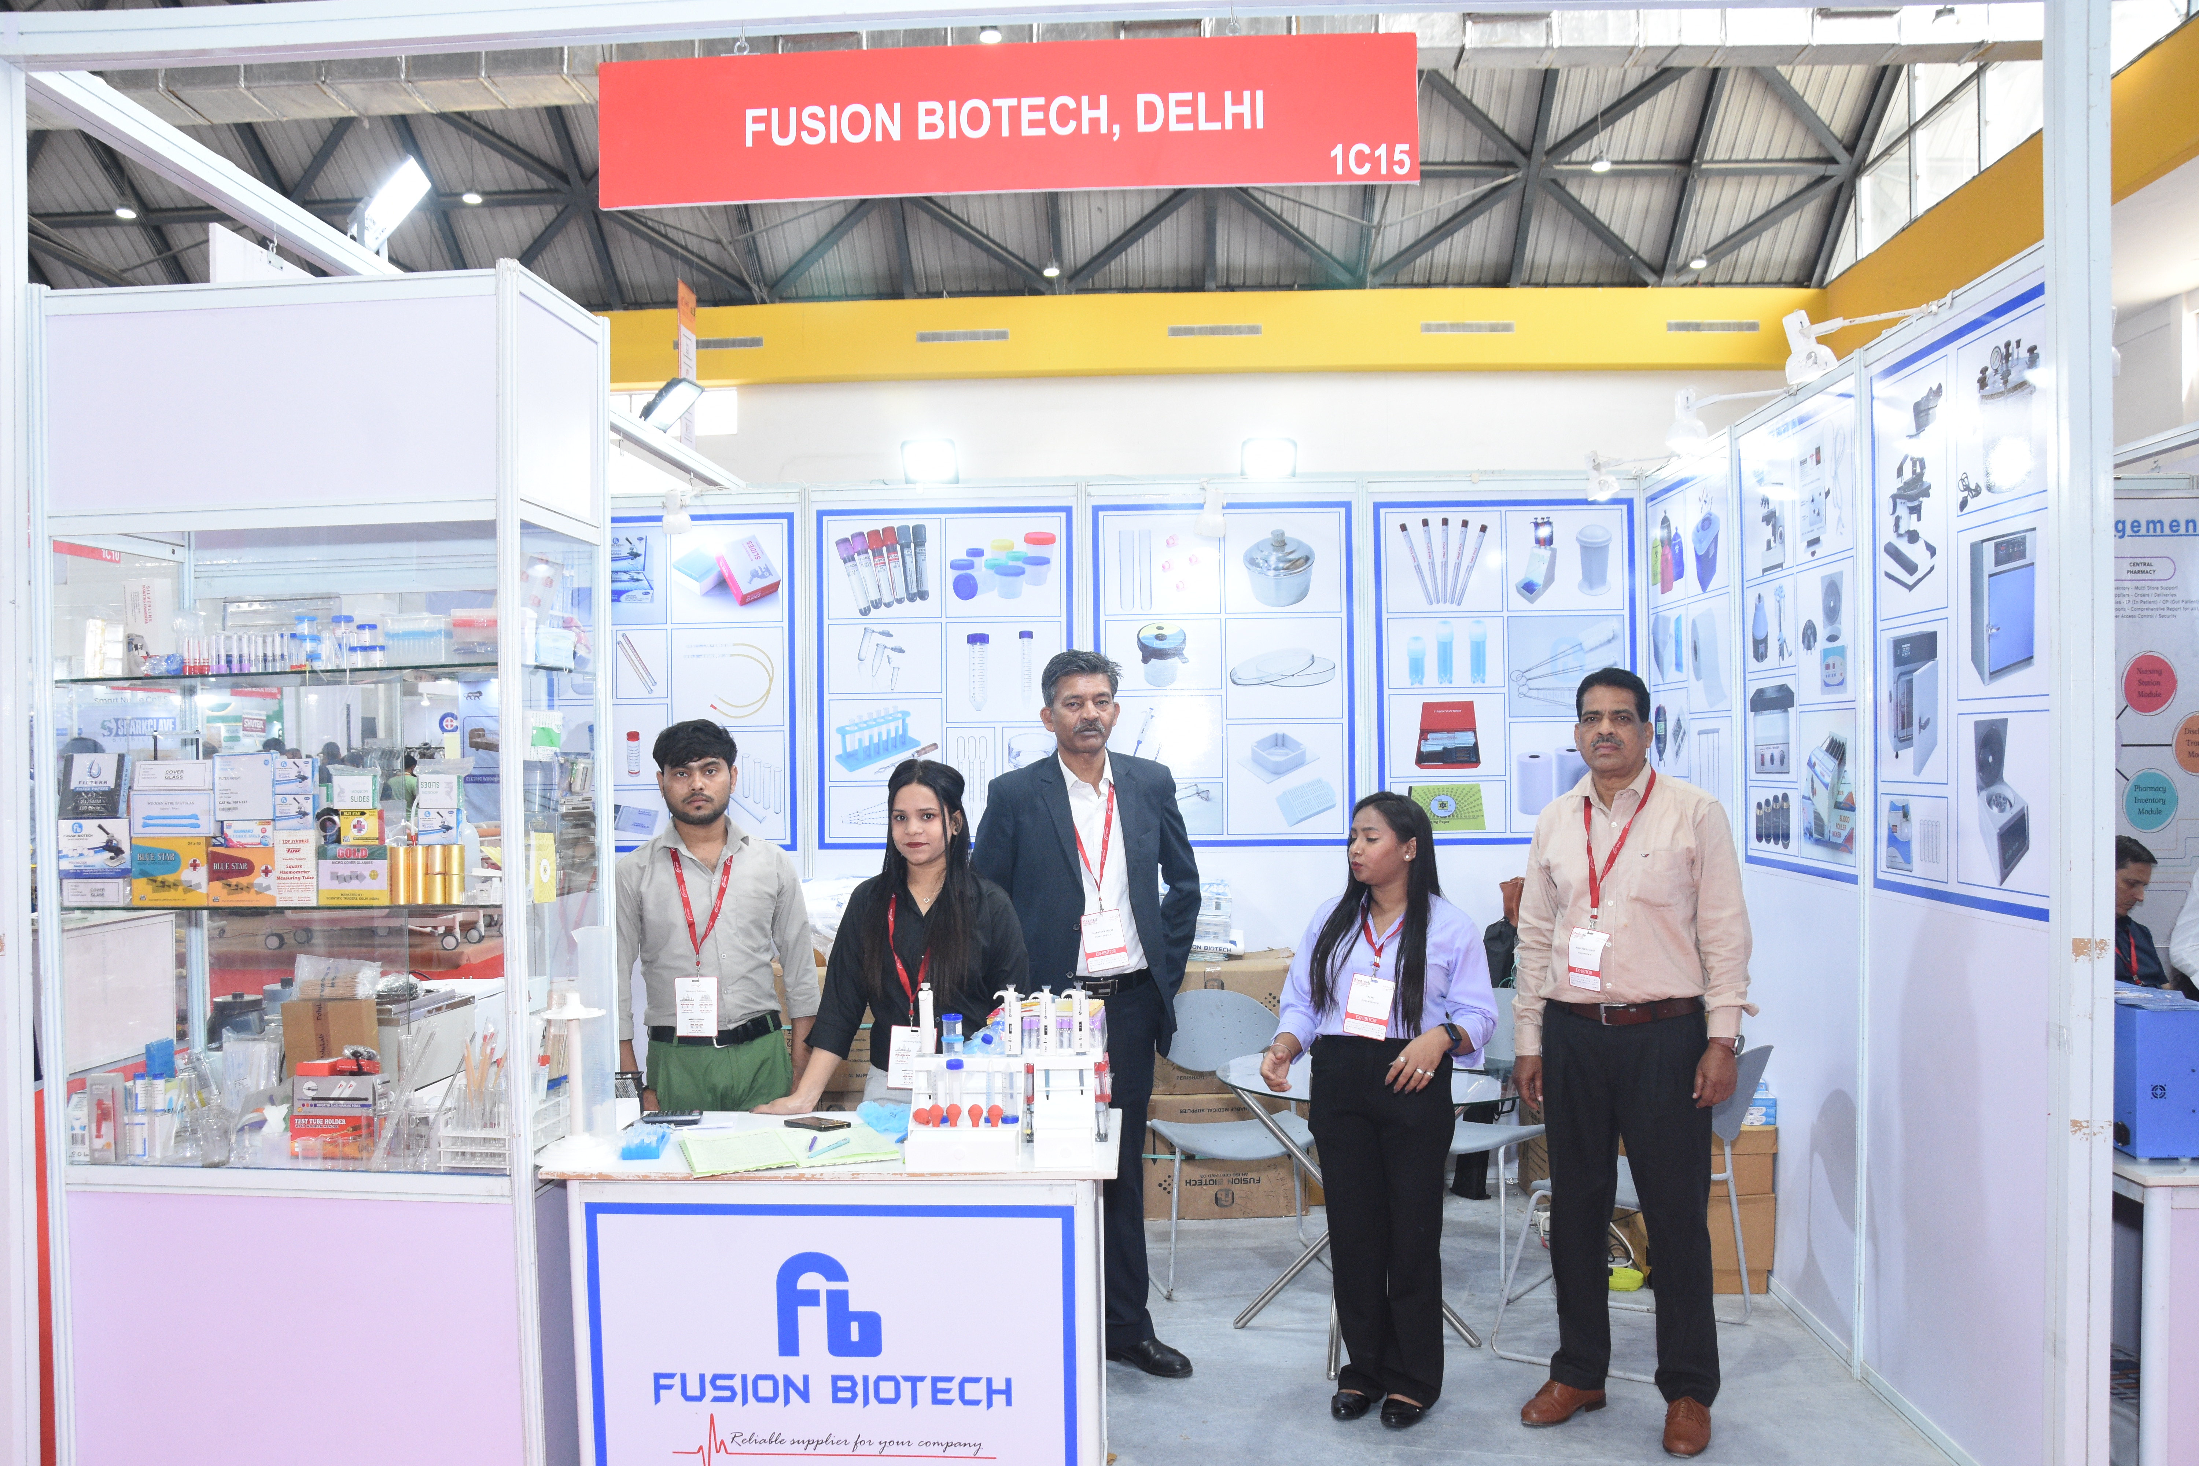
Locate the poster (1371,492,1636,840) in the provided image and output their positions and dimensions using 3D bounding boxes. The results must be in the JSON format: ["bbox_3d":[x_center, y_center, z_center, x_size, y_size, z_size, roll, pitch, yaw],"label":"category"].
[{"bbox_3d":[1.430,-0.237,5.830,0.930,1.235,0.020,-1,0,3],"label":"poster"}]

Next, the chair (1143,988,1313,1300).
[{"bbox_3d":[0.430,1.185,4.900,0.540,0.790,0.560,-1,0,-14],"label":"chair"}]

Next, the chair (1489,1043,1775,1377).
[{"bbox_3d":[1.390,1.180,4.290,0.610,0.770,0.490,0,0,27],"label":"chair"}]

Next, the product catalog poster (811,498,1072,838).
[{"bbox_3d":[-0.560,-0.207,5.930,0.930,1.235,0.020,-1,0,3],"label":"product catalog poster"}]

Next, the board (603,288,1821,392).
[{"bbox_3d":[1.520,-5.270,22.000,16.400,1.100,0.400,-1,0,3],"label":"board"}]

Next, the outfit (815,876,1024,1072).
[{"bbox_3d":[-0.410,0.550,3.730,0.500,0.470,0.320,-1,0,6],"label":"outfit"}]

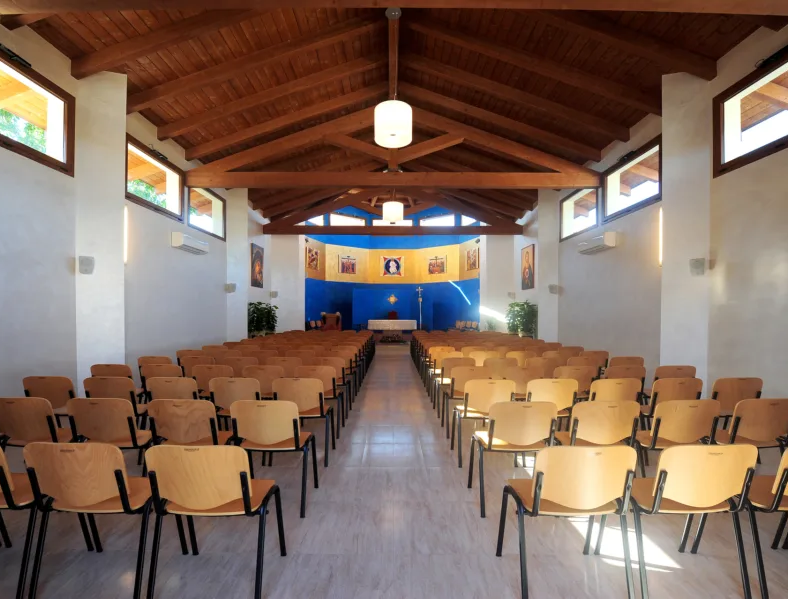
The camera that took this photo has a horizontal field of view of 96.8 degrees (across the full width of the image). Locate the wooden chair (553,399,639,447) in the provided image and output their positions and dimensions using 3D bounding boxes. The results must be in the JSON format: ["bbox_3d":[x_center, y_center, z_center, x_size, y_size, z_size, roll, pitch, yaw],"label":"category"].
[{"bbox_3d":[1.455,1.115,2.631,0.530,0.820,0.500,0,-2,-2],"label":"wooden chair"}]

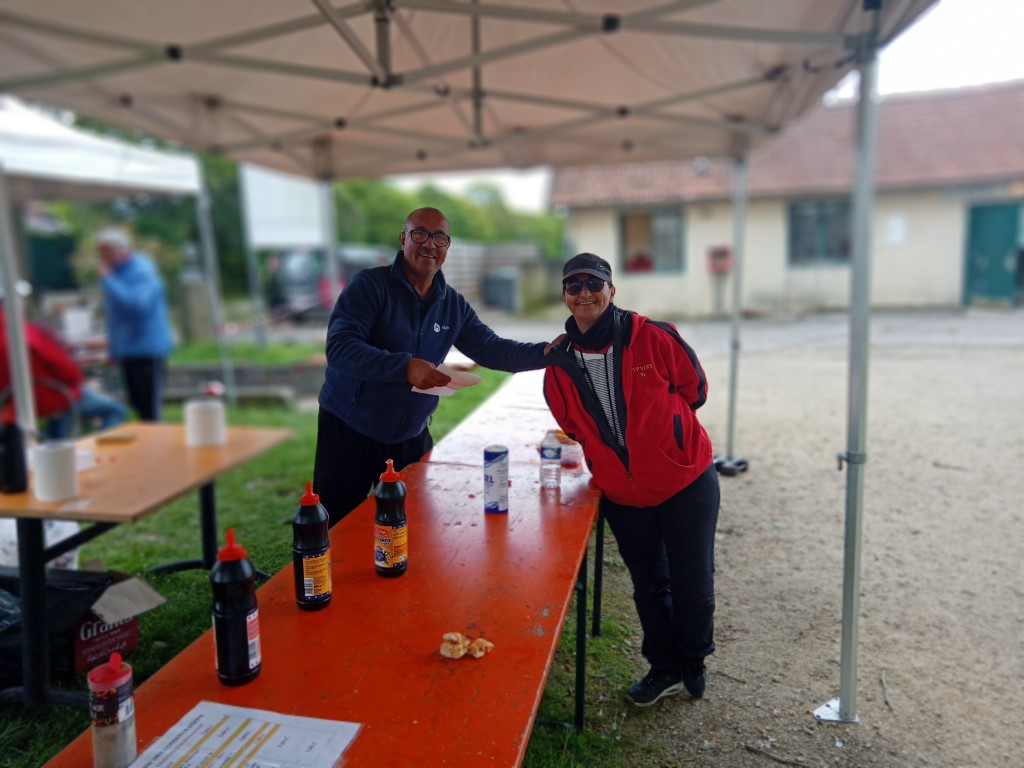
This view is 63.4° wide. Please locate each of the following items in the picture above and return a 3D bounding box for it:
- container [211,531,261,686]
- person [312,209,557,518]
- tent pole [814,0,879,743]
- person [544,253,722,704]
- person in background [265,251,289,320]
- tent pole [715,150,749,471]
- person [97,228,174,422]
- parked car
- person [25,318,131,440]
[{"bbox_3d":[-0.499,0.398,1.477,0.080,0.277,0.080,2,10,17],"label":"container"},{"bbox_3d":[-0.295,0.197,3.070,0.800,1.710,0.620,-6,10,-25],"label":"person"},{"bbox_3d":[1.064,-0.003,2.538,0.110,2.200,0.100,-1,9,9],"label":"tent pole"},{"bbox_3d":[0.420,0.309,2.865,0.600,1.510,0.480,3,10,23],"label":"person"},{"bbox_3d":[-5.356,-2.202,18.800,0.500,1.620,0.380,-2,9,-6],"label":"person in background"},{"bbox_3d":[1.516,-0.476,5.603,0.140,2.150,0.140,0,9,9],"label":"tent pole"},{"bbox_3d":[-2.477,-0.154,5.450,0.500,1.730,0.500,-2,9,-6],"label":"person"},{"bbox_3d":[-4.262,-2.443,20.000,1.780,1.640,4.200,-1,9,3],"label":"parked car"},{"bbox_3d":[-2.957,0.073,5.400,0.620,1.320,0.850,6,11,36],"label":"person"}]

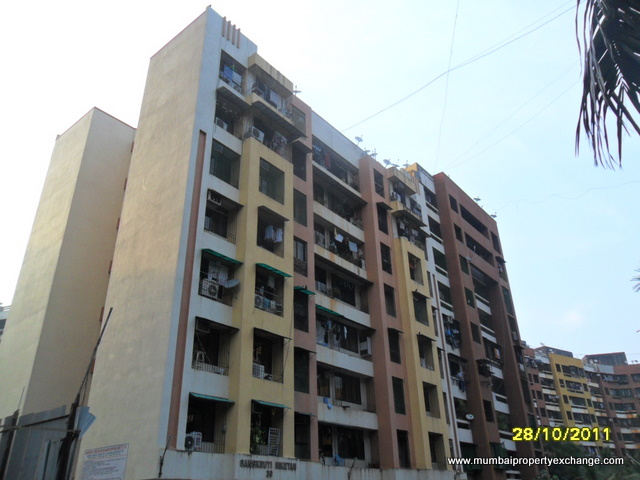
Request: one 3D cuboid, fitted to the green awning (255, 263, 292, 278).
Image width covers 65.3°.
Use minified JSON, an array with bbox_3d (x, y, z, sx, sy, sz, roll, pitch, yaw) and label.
[{"bbox_3d":[-1.973,1.366,22.253,0.604,0.211,1.831,-22,-33,33],"label":"green awning"}]

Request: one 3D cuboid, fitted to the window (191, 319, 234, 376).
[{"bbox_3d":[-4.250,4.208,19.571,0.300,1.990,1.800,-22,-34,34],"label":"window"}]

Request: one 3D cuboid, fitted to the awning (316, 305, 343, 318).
[{"bbox_3d":[0.299,3.716,26.353,0.453,0.211,2.465,-22,-33,33],"label":"awning"}]

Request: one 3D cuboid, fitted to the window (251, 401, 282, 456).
[{"bbox_3d":[-2.093,7.373,19.425,0.252,1.901,1.791,-22,-33,33],"label":"window"}]

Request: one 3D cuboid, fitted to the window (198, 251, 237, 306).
[{"bbox_3d":[-4.296,1.624,20.703,0.252,1.992,1.771,-22,-33,33],"label":"window"}]

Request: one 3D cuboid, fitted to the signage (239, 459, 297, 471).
[{"bbox_3d":[-1.896,8.483,18.789,0.070,0.282,2.998,-22,-33,33],"label":"signage"}]

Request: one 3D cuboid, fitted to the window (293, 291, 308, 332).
[{"bbox_3d":[-0.900,3.470,24.458,0.200,1.980,1.120,-22,-34,34],"label":"window"}]

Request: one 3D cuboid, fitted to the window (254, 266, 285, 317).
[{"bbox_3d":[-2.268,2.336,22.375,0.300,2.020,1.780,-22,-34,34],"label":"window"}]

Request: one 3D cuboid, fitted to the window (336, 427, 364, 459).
[{"bbox_3d":[1.692,10.868,26.649,0.150,1.480,2.410,-22,-34,34],"label":"window"}]

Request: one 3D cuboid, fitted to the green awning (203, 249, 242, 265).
[{"bbox_3d":[-4.055,0.700,20.947,0.523,0.181,1.801,-22,-33,33],"label":"green awning"}]

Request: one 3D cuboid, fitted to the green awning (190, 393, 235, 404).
[{"bbox_3d":[-3.948,5.862,18.506,0.470,0.220,1.820,-22,-34,34],"label":"green awning"}]

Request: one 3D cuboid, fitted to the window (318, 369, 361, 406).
[{"bbox_3d":[1.062,8.075,27.314,0.200,1.420,4.120,-22,-34,34],"label":"window"}]

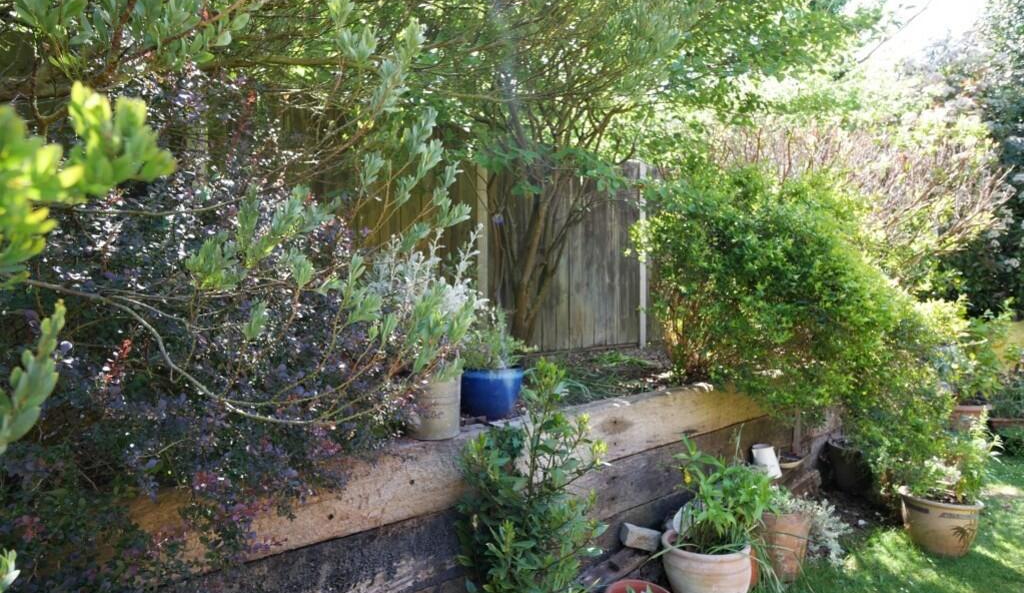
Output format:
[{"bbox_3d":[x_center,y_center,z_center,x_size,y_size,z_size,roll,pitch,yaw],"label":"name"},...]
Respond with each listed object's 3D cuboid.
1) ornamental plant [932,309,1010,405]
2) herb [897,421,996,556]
[{"bbox_3d":[4.304,0.555,5.000,0.580,0.890,0.540,0,0,41],"label":"ornamental plant"},{"bbox_3d":[2.523,1.102,3.100,0.450,0.735,0.440,0,0,39],"label":"herb"}]

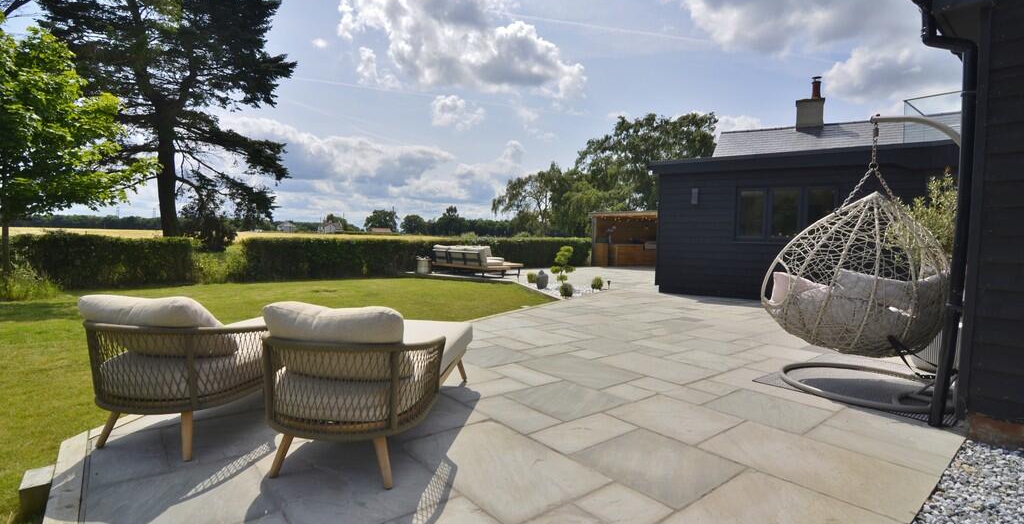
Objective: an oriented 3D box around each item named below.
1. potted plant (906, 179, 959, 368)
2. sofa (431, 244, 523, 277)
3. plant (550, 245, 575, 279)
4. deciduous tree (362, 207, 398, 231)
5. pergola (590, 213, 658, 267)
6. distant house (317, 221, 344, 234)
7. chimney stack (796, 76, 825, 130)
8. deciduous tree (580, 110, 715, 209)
[{"bbox_3d":[3.970,0.070,4.270,0.620,1.800,0.620,4,5,43],"label":"potted plant"},{"bbox_3d":[-1.000,0.040,13.400,1.400,0.840,2.650,-3,5,-44],"label":"sofa"},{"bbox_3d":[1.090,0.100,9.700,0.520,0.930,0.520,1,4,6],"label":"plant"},{"bbox_3d":[-64.200,-20.300,220.000,16.000,12.000,15.000,-1,4,-16],"label":"deciduous tree"},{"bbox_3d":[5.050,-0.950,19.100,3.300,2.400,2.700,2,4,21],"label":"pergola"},{"bbox_3d":[-100.000,-19.300,250.000,14.000,6.700,9.000,-1,4,-14],"label":"distant house"},{"bbox_3d":[9.170,-4.900,14.000,0.680,1.580,0.620,2,4,21],"label":"chimney stack"},{"bbox_3d":[11.200,-6.200,38.000,10.800,10.600,10.000,1,4,16],"label":"deciduous tree"}]

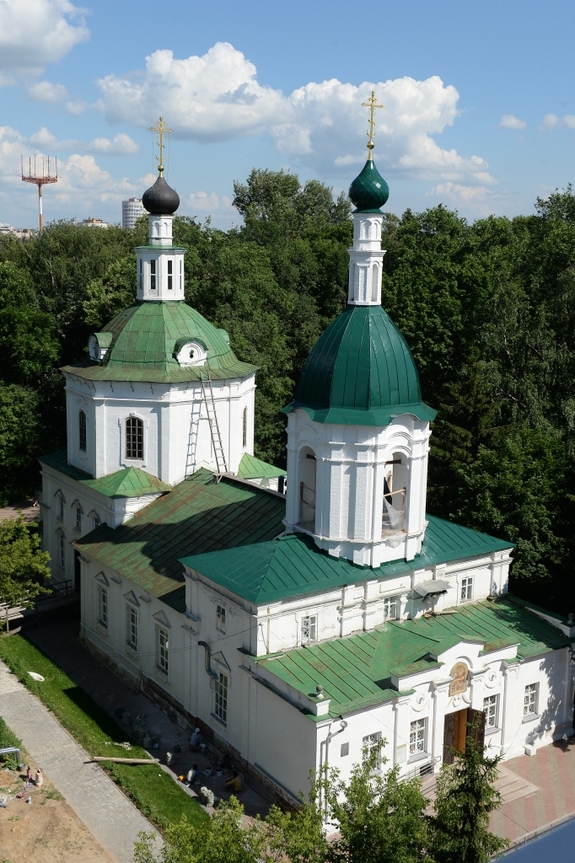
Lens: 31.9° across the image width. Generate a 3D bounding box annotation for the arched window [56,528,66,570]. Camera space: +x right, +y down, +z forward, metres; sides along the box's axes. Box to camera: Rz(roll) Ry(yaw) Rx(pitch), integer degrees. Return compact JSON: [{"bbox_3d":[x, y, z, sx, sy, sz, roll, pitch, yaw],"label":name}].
[{"bbox_3d":[-14.390,7.459,64.052,0.300,2.566,1.332,-6,13,-34],"label":"arched window"}]

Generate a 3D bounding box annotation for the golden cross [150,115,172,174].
[{"bbox_3d":[-7.621,-17.164,60.636,1.485,3.308,0.400,-6,13,-34],"label":"golden cross"}]

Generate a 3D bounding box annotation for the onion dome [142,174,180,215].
[{"bbox_3d":[-7.684,-14.346,61.173,2.295,2.317,2.295,1,10,0],"label":"onion dome"}]

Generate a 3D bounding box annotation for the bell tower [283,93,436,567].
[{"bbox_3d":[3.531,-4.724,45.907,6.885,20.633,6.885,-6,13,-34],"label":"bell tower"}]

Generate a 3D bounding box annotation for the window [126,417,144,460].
[{"bbox_3d":[-8.858,0.396,58.614,1.105,2.566,0.320,3,11,11],"label":"window"}]

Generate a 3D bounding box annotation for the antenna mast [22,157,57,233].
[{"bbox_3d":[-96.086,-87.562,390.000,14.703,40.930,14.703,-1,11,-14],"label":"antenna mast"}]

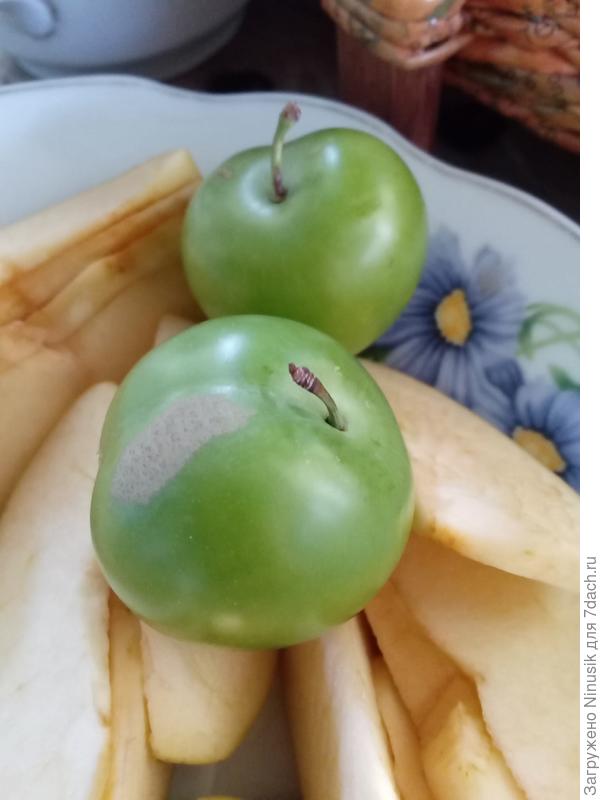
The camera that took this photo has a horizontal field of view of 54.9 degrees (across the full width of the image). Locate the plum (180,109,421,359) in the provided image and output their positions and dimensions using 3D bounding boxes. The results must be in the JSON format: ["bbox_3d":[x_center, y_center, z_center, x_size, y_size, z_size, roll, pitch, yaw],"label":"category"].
[{"bbox_3d":[0.000,-0.032,0.112,0.046,0.049,0.046,-4,67,9],"label":"plum"}]

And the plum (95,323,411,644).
[{"bbox_3d":[-0.005,0.010,0.084,0.047,0.048,0.047,11,58,-18],"label":"plum"}]

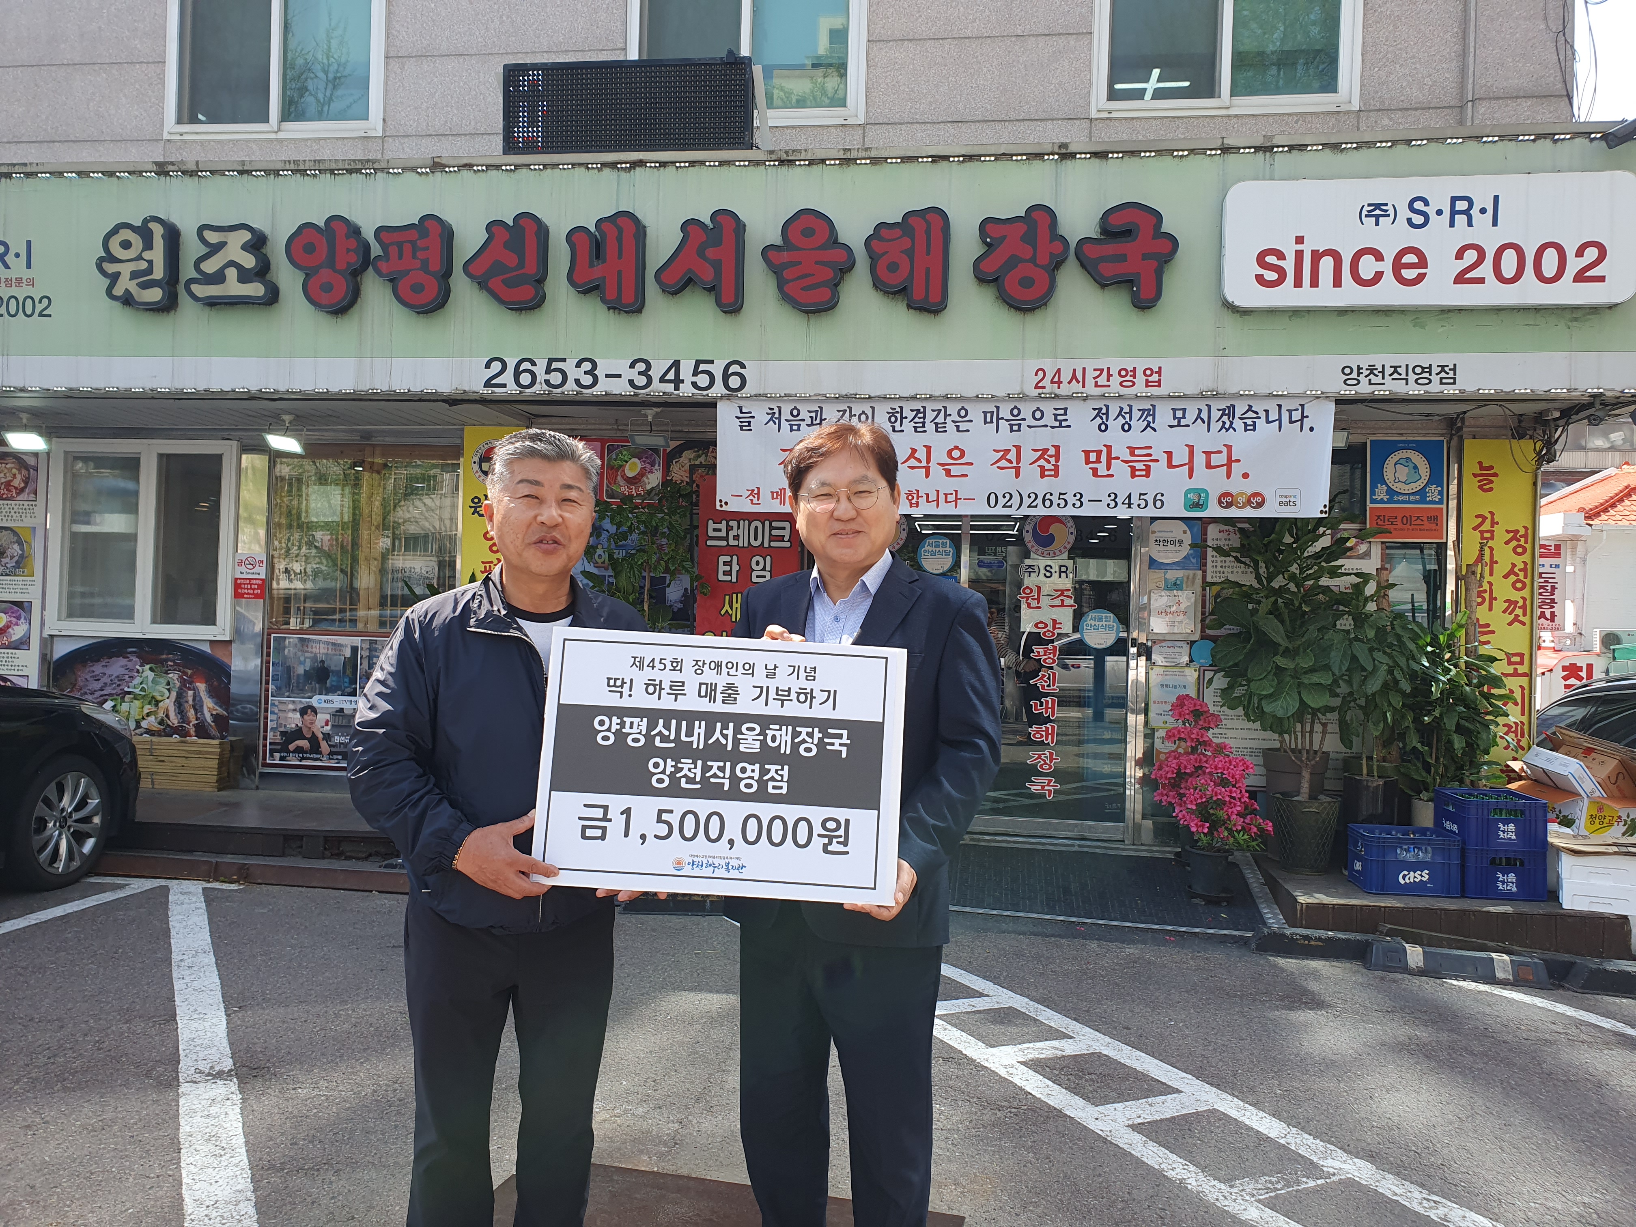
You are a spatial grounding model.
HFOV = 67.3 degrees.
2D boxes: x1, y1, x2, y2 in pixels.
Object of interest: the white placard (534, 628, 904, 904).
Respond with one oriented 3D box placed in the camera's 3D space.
[{"bbox_3d":[-0.160,0.250,2.035,0.594,0.420,0.015,3,-6,2],"label":"white placard"}]

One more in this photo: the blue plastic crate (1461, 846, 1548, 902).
[{"bbox_3d":[3.354,1.257,6.144,0.368,0.240,0.438,1,0,9],"label":"blue plastic crate"}]

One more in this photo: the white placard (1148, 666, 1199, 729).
[{"bbox_3d":[2.069,0.491,7.130,0.270,0.360,0.020,1,0,8],"label":"white placard"}]

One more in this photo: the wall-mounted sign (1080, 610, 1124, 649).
[{"bbox_3d":[1.663,0.092,7.220,0.235,0.230,0.010,1,0,8],"label":"wall-mounted sign"}]

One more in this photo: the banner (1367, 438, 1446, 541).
[{"bbox_3d":[3.353,-0.702,6.991,0.422,0.593,0.040,2,-1,8],"label":"banner"}]

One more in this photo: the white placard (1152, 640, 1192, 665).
[{"bbox_3d":[2.066,0.235,7.186,0.218,0.142,0.015,2,-1,8],"label":"white placard"}]

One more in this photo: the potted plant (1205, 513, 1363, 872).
[{"bbox_3d":[2.532,0.417,6.672,0.780,1.925,0.700,1,0,8],"label":"potted plant"}]

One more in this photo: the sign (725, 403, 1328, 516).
[{"bbox_3d":[0.992,-0.786,6.208,3.055,0.572,0.020,2,-1,8],"label":"sign"}]

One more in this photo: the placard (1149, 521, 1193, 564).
[{"bbox_3d":[2.067,-0.415,7.195,0.251,0.255,0.015,2,-1,8],"label":"placard"}]

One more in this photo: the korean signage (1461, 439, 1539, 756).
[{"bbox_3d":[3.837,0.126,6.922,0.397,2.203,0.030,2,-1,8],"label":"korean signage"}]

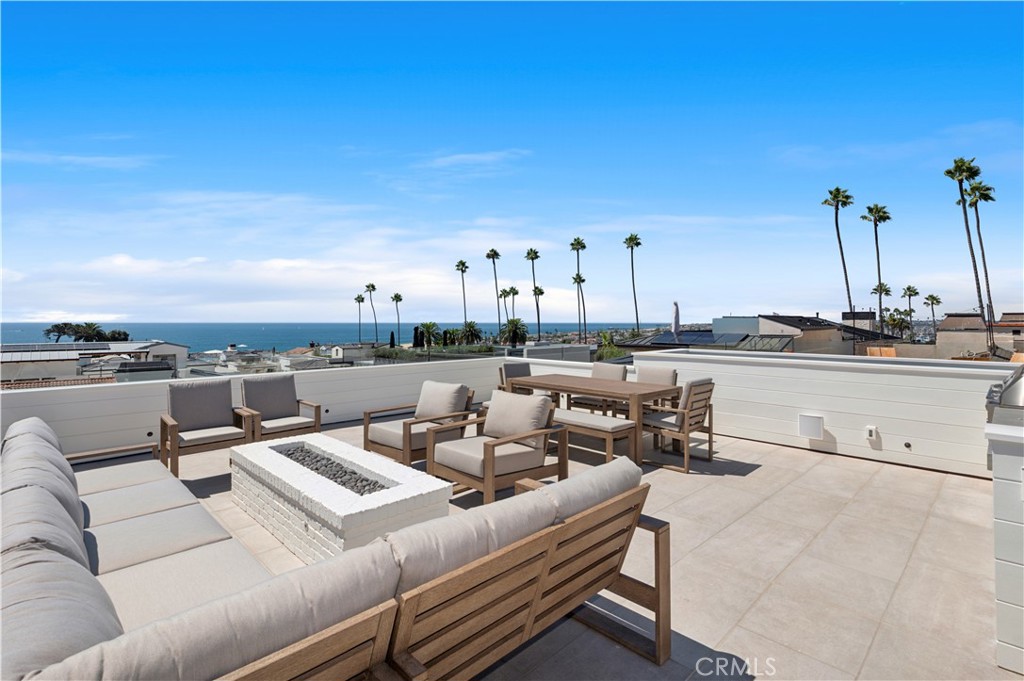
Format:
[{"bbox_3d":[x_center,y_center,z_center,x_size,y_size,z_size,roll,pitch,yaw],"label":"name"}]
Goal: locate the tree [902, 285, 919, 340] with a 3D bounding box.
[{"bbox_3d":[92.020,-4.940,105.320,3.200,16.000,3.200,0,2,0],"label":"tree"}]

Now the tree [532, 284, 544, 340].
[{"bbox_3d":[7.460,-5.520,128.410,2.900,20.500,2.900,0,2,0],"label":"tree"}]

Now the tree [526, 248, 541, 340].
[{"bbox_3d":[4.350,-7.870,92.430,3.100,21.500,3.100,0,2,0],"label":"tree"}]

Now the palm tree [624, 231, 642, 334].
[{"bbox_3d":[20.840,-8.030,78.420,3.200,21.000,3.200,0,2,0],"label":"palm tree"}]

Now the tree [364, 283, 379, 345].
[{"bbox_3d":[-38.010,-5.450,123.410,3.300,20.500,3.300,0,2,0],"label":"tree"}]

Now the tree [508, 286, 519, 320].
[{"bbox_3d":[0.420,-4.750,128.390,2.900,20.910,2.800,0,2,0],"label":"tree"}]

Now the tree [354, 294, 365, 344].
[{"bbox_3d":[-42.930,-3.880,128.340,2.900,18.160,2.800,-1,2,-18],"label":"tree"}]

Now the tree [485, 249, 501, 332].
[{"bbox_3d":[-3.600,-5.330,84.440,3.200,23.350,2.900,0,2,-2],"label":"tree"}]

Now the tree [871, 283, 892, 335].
[{"bbox_3d":[65.010,-1.860,80.310,3.000,16.710,2.900,2,3,39],"label":"tree"}]

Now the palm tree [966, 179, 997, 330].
[{"bbox_3d":[50.590,-5.660,49.440,2.900,23.610,3.300,-2,3,-44],"label":"palm tree"}]

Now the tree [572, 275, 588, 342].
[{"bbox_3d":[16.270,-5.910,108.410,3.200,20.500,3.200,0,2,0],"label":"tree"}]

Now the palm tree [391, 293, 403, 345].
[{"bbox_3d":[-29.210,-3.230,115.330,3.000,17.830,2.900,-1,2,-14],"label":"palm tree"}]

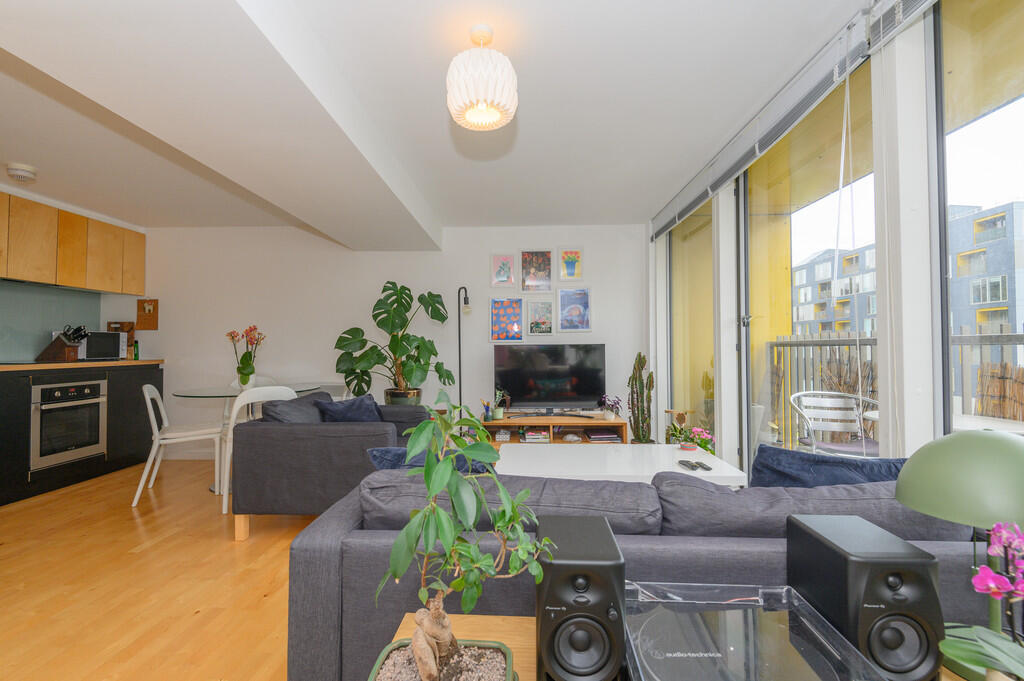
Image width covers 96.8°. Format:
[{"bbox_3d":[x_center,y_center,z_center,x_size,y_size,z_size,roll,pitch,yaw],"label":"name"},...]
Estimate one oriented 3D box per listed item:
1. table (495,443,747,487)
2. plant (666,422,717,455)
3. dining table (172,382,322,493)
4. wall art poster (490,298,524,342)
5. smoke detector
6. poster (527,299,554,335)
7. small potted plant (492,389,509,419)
[{"bbox_3d":[0.528,0.865,2.515,1.200,0.430,0.700,0,-1,2],"label":"table"},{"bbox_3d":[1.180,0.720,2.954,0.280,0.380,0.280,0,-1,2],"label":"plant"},{"bbox_3d":[-2.063,0.753,3.568,1.000,0.720,1.000,0,-1,2],"label":"dining table"},{"bbox_3d":[-0.047,-0.191,4.253,0.312,0.420,0.025,0,-1,2],"label":"wall art poster"},{"bbox_3d":[-3.177,-1.080,2.944,0.125,0.065,0.125,0,-1,2],"label":"smoke detector"},{"bbox_3d":[0.269,-0.206,4.244,0.230,0.320,0.025,0,-1,2],"label":"poster"},{"bbox_3d":[-0.092,0.537,3.825,0.140,0.265,0.130,0,-1,2],"label":"small potted plant"}]

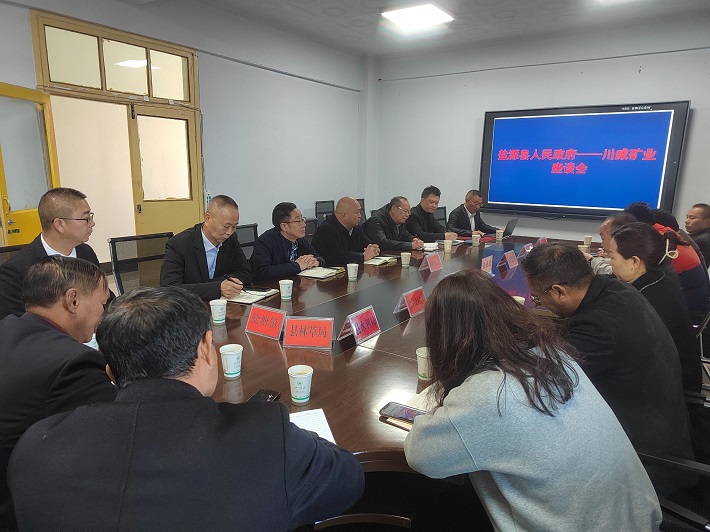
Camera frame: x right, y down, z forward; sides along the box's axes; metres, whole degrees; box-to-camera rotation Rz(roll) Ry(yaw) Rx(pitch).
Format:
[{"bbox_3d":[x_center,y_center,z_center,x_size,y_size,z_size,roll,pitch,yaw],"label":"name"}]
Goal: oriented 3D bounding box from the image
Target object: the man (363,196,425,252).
[{"bbox_3d":[0.369,-0.081,4.679,0.740,1.240,0.570,10,14,35],"label":"man"}]

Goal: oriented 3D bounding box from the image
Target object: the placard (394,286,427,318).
[{"bbox_3d":[0.297,0.179,2.424,0.100,0.111,0.198,9,14,34],"label":"placard"}]

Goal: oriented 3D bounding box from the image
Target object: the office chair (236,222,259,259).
[{"bbox_3d":[-0.713,0.259,3.468,0.600,1.000,0.560,10,14,35],"label":"office chair"}]

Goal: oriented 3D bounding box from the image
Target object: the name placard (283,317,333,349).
[{"bbox_3d":[-0.184,0.266,1.935,0.198,0.111,0.100,2,11,6],"label":"name placard"}]

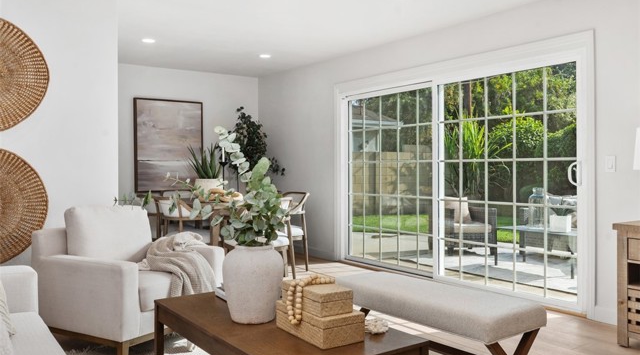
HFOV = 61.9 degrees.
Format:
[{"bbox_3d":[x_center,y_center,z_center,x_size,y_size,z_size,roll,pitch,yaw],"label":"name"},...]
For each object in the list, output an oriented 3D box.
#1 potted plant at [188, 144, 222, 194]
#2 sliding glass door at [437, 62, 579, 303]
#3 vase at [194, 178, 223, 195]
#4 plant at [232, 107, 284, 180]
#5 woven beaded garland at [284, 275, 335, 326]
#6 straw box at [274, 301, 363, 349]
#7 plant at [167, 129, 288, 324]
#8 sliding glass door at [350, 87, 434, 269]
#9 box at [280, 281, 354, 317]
[{"bbox_3d":[-1.277,-0.058,5.950,0.380,0.620,0.400,-1,1,-36],"label":"potted plant"},{"bbox_3d":[1.547,0.025,4.554,0.080,1.880,1.424,-1,1,-36],"label":"sliding glass door"},{"bbox_3d":[-1.244,0.147,5.952,0.310,0.210,0.310,-1,1,-36],"label":"vase"},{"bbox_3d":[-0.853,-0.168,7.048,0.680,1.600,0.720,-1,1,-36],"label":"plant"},{"bbox_3d":[-0.048,0.480,2.106,0.170,0.155,0.140,-1,1,-36],"label":"woven beaded garland"},{"bbox_3d":[-0.009,0.556,2.070,0.180,0.102,0.325,-1,1,-36],"label":"straw box"},{"bbox_3d":[-0.371,0.203,2.274,0.460,0.800,0.490,0,1,0],"label":"plant"},{"bbox_3d":[0.750,0.011,5.666,0.080,1.880,1.387,-1,1,-36],"label":"sliding glass door"},{"bbox_3d":[-0.013,0.462,2.071,0.142,0.083,0.262,-1,1,-36],"label":"box"}]

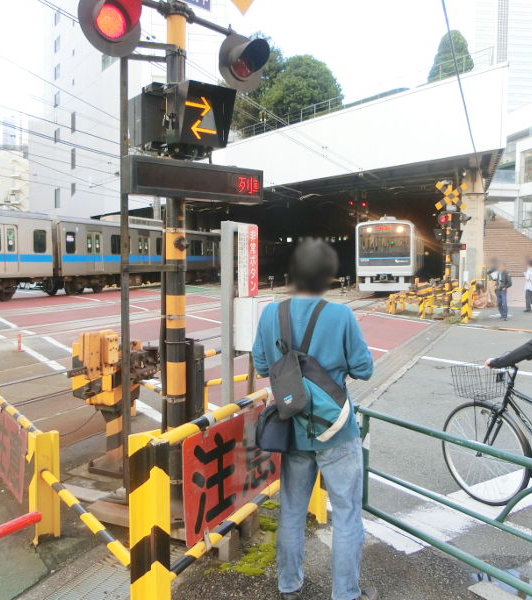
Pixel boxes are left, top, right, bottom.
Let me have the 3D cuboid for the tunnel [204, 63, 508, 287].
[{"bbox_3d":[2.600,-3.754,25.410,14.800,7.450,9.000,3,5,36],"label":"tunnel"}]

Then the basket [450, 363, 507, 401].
[{"bbox_3d":[1.460,0.557,3.898,0.340,0.220,0.260,-3,5,-38],"label":"basket"}]

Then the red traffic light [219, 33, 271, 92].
[{"bbox_3d":[-0.115,-1.468,3.556,0.360,0.360,0.320,-3,5,-43],"label":"red traffic light"}]

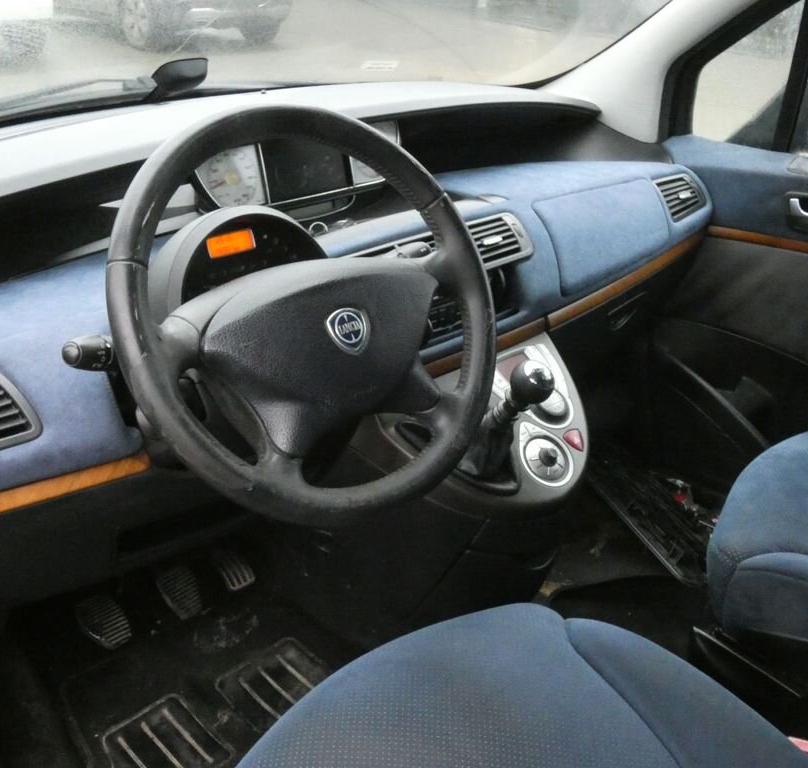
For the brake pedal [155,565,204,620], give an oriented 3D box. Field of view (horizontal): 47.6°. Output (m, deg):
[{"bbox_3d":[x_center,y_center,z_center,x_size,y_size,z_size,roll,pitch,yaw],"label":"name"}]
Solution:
[{"bbox_3d":[-0.330,0.306,1.350,0.054,0.068,0.022,-22,-6,-32],"label":"brake pedal"}]

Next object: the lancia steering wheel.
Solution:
[{"bbox_3d":[-0.083,-0.064,0.846,0.385,0.385,0.110,-22,4,-32],"label":"lancia steering wheel"}]

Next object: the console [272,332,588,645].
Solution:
[{"bbox_3d":[0.059,0.146,1.441,0.380,0.440,0.360,-22,34,-32],"label":"console"}]

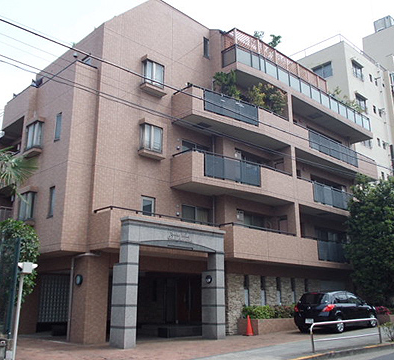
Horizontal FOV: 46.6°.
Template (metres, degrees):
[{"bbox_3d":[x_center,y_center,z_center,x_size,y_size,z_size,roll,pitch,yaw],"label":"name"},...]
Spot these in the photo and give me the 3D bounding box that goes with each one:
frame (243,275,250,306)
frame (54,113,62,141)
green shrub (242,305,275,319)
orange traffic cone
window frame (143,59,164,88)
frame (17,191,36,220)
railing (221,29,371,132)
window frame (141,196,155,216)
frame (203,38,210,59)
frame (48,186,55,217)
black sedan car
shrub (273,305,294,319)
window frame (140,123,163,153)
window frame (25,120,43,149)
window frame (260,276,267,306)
[{"bbox_3d":[2.024,4.550,18.675,0.320,1.260,0.120,14,-19,-42],"label":"frame"},{"bbox_3d":[-5.160,-1.957,17.178,0.100,1.090,0.430,14,-21,-42],"label":"frame"},{"bbox_3d":[2.457,5.269,18.208,1.150,0.550,0.750,14,-21,-42],"label":"green shrub"},{"bbox_3d":[1.935,5.398,16.949,0.290,0.720,0.290,14,-19,-42],"label":"orange traffic cone"},{"bbox_3d":[-1.795,-4.267,18.668,0.950,1.040,0.240,14,-19,-42],"label":"window frame"},{"bbox_3d":[-6.453,1.077,17.436,0.270,1.080,0.850,14,-21,-42],"label":"frame"},{"bbox_3d":[6.179,-4.956,25.441,13.000,1.740,0.900,14,-19,-42],"label":"railing"},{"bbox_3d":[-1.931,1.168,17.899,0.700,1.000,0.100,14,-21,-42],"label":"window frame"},{"bbox_3d":[0.431,-6.394,22.331,0.400,1.060,0.100,14,-21,-42],"label":"frame"},{"bbox_3d":[-5.181,0.811,16.442,0.100,1.080,0.400,14,-21,-42],"label":"frame"},{"bbox_3d":[5.811,5.360,18.849,4.220,1.520,1.700,11,-19,-42],"label":"black sedan car"},{"bbox_3d":[3.598,5.492,19.134,1.150,0.550,0.650,14,-19,-42],"label":"shrub"},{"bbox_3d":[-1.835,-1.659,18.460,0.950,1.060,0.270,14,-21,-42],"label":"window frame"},{"bbox_3d":[-6.359,-1.709,17.908,0.240,1.030,1.000,14,-19,-42],"label":"window frame"},{"bbox_3d":[2.812,4.741,19.404,0.350,1.260,0.120,14,-19,-42],"label":"window frame"}]

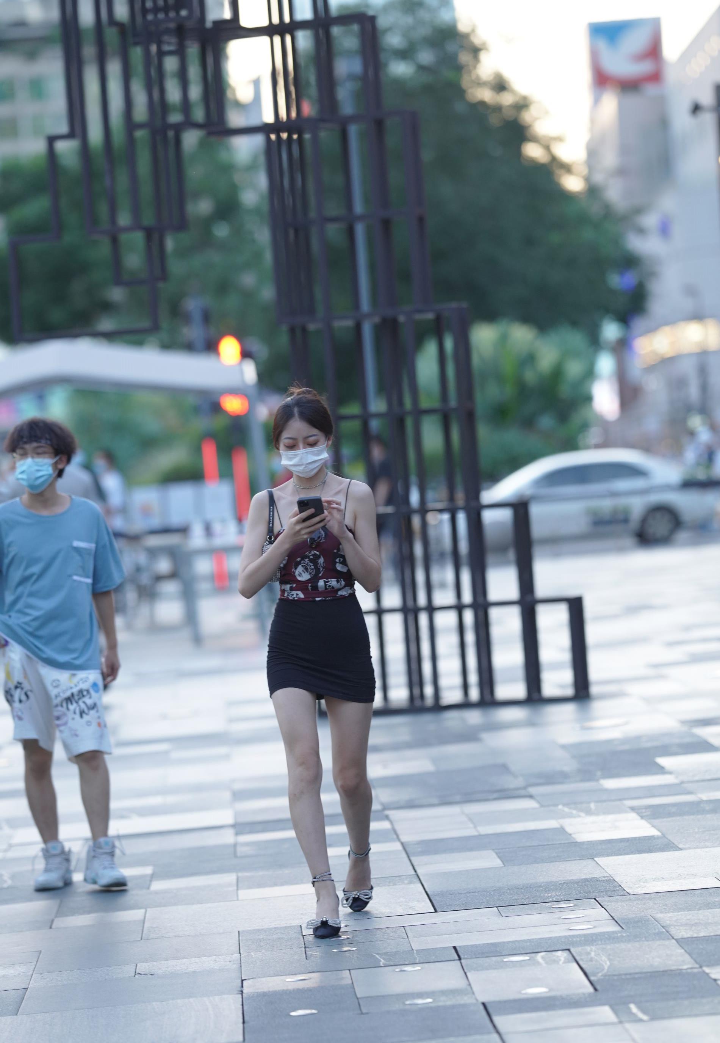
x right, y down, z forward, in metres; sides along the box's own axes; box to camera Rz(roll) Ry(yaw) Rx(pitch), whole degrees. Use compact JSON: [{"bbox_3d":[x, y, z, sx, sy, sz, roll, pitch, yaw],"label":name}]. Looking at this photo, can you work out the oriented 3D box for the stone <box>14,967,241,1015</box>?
[{"bbox_3d":[-0.632,1.335,11.318,0.606,0.050,0.598,-5,1,-2],"label":"stone"}]

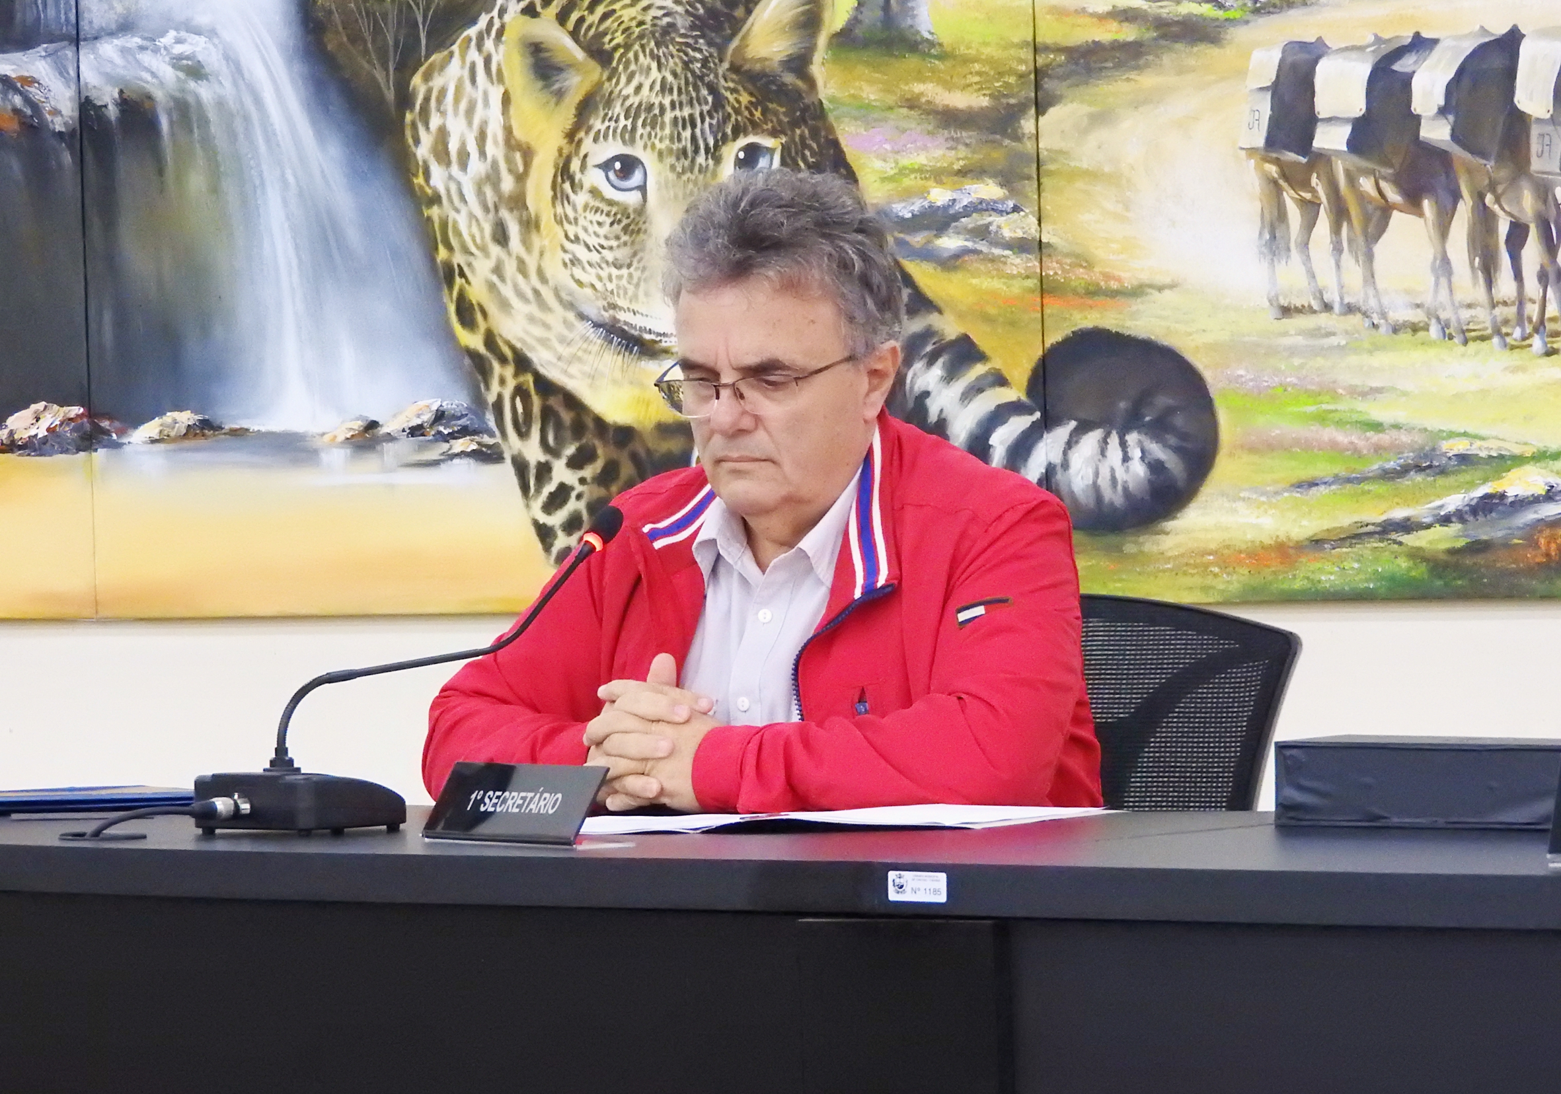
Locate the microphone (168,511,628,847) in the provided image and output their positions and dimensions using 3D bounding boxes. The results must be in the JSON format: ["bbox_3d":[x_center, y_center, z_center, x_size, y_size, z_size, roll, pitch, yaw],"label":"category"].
[{"bbox_3d":[-0.274,0.097,6.584,0.405,0.250,0.135,-3,2,-41],"label":"microphone"}]

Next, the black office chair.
[{"bbox_3d":[0.140,0.493,6.900,0.620,0.920,0.620,-1,1,34],"label":"black office chair"}]

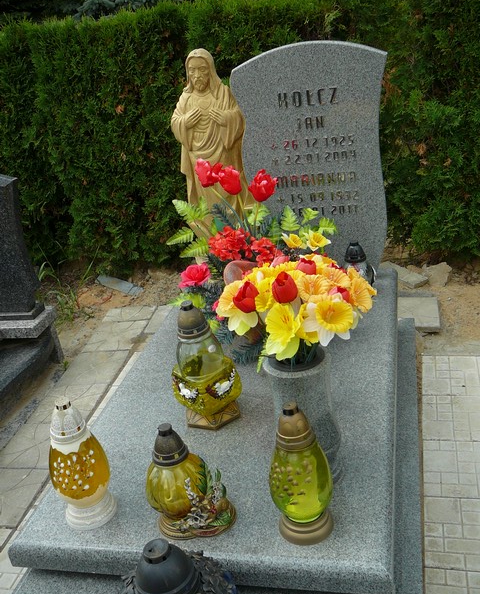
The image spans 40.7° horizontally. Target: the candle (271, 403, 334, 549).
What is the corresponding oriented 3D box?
[{"bbox_3d":[0.120,0.355,1.329,0.127,0.325,0.127,-2,26,15],"label":"candle"}]

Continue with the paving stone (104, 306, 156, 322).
[{"bbox_3d":[-0.545,0.106,3.252,0.249,0.048,0.143,-3,27,16],"label":"paving stone"}]

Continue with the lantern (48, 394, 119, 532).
[{"bbox_3d":[-0.373,0.372,1.464,0.127,0.325,0.127,-2,26,15],"label":"lantern"}]

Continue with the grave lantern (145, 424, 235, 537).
[{"bbox_3d":[-0.121,0.384,1.401,0.176,0.274,0.133,5,29,29],"label":"grave lantern"}]

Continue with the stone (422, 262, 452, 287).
[{"bbox_3d":[0.892,-0.113,2.912,0.133,0.074,0.170,-7,26,7],"label":"stone"}]

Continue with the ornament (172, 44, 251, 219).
[{"bbox_3d":[-0.073,-0.423,2.378,0.270,0.885,0.191,-2,26,15],"label":"ornament"}]

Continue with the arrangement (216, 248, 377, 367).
[{"bbox_3d":[0.115,0.021,1.398,0.350,0.249,0.297,-9,25,2],"label":"arrangement"}]

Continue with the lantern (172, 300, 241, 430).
[{"bbox_3d":[-0.106,0.165,1.752,0.180,0.355,0.175,-12,25,-2],"label":"lantern"}]

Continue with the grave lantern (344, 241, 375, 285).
[{"bbox_3d":[0.402,-0.095,2.263,0.119,0.210,0.119,-7,26,7],"label":"grave lantern"}]

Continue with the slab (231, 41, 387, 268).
[{"bbox_3d":[0.281,-0.479,2.398,0.551,0.864,0.080,-2,26,15],"label":"slab"}]

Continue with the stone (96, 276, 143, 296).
[{"bbox_3d":[-0.653,-0.073,3.472,0.090,0.053,0.360,-29,31,-33],"label":"stone"}]

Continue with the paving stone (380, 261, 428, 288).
[{"bbox_3d":[0.853,-0.110,3.421,0.102,0.045,0.337,-18,26,-18],"label":"paving stone"}]

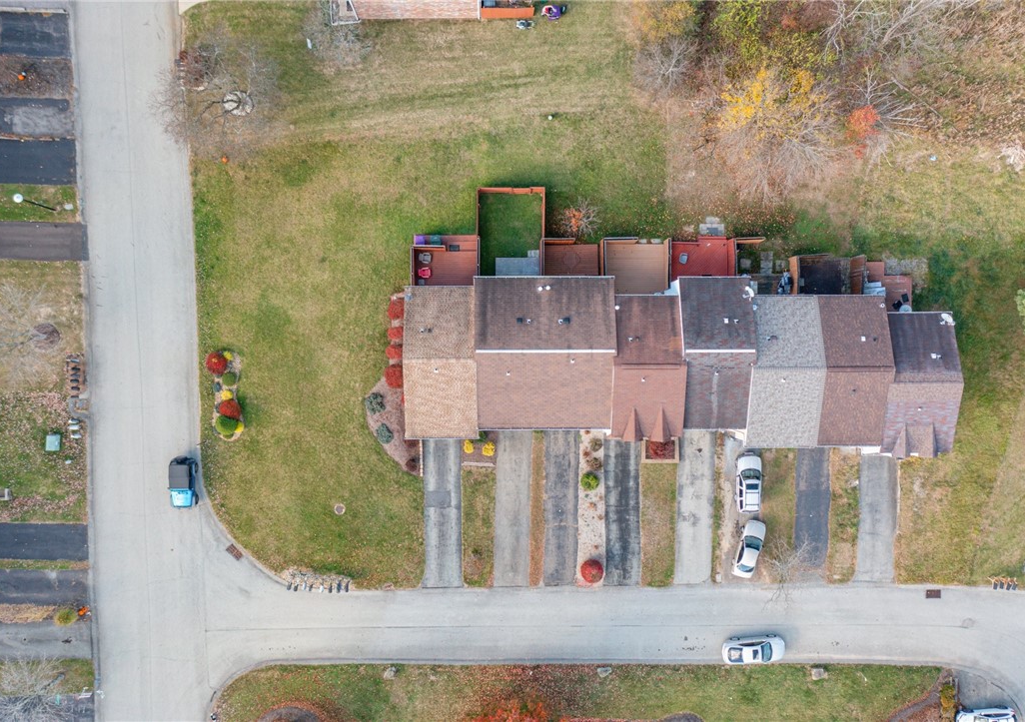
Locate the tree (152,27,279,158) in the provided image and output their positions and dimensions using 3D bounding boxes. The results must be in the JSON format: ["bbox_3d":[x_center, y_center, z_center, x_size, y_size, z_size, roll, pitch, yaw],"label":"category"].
[{"bbox_3d":[-21.776,-19.698,62.543,9.200,8.500,9.400,0,91,0],"label":"tree"}]

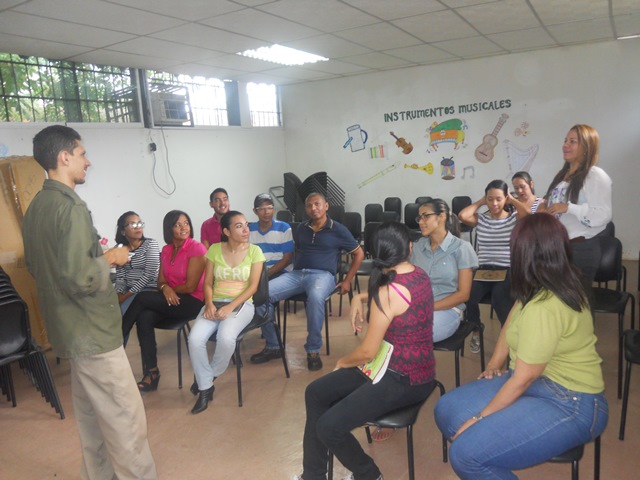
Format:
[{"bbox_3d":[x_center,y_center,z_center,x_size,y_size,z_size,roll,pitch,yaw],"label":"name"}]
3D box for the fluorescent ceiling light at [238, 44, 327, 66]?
[{"bbox_3d":[-0.411,-2.140,6.020,0.600,0.080,1.200,2,10,30],"label":"fluorescent ceiling light"}]

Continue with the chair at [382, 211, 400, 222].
[{"bbox_3d":[0.683,0.132,5.675,0.460,0.830,0.540,2,10,30],"label":"chair"}]

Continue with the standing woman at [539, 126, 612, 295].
[{"bbox_3d":[1.486,0.125,3.064,0.360,1.580,0.470,-5,9,-11],"label":"standing woman"}]

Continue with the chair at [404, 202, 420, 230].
[{"bbox_3d":[1.104,-0.009,6.251,0.470,0.820,0.530,2,11,31],"label":"chair"}]

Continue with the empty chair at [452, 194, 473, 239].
[{"bbox_3d":[1.822,-0.143,6.799,0.470,0.820,0.530,2,11,31],"label":"empty chair"}]

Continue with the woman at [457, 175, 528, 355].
[{"bbox_3d":[1.348,0.166,4.014,0.580,1.200,0.800,1,10,27],"label":"woman"}]

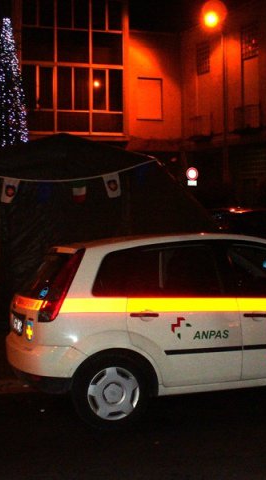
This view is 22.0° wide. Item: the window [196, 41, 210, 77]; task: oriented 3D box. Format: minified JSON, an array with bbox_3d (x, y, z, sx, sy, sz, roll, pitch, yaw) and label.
[{"bbox_3d":[3.004,-7.776,29.357,0.150,1.380,1.050,-2,3,-27],"label":"window"}]

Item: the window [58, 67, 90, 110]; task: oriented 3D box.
[{"bbox_3d":[-2.501,-6.369,28.759,1.420,1.920,0.130,-1,3,-20],"label":"window"}]

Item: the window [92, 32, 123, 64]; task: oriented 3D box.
[{"bbox_3d":[-1.122,-8.189,29.285,1.380,1.400,0.130,-1,3,-20],"label":"window"}]

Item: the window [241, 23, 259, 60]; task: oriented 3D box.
[{"bbox_3d":[4.544,-7.648,26.386,0.150,1.320,1.100,-2,3,-27],"label":"window"}]

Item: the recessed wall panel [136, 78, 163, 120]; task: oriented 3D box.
[{"bbox_3d":[0.755,-6.229,30.373,1.220,1.900,0.150,-2,3,-23],"label":"recessed wall panel"}]

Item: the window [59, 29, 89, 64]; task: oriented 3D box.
[{"bbox_3d":[-2.501,-8.122,28.759,1.420,1.400,0.130,-1,3,-20],"label":"window"}]

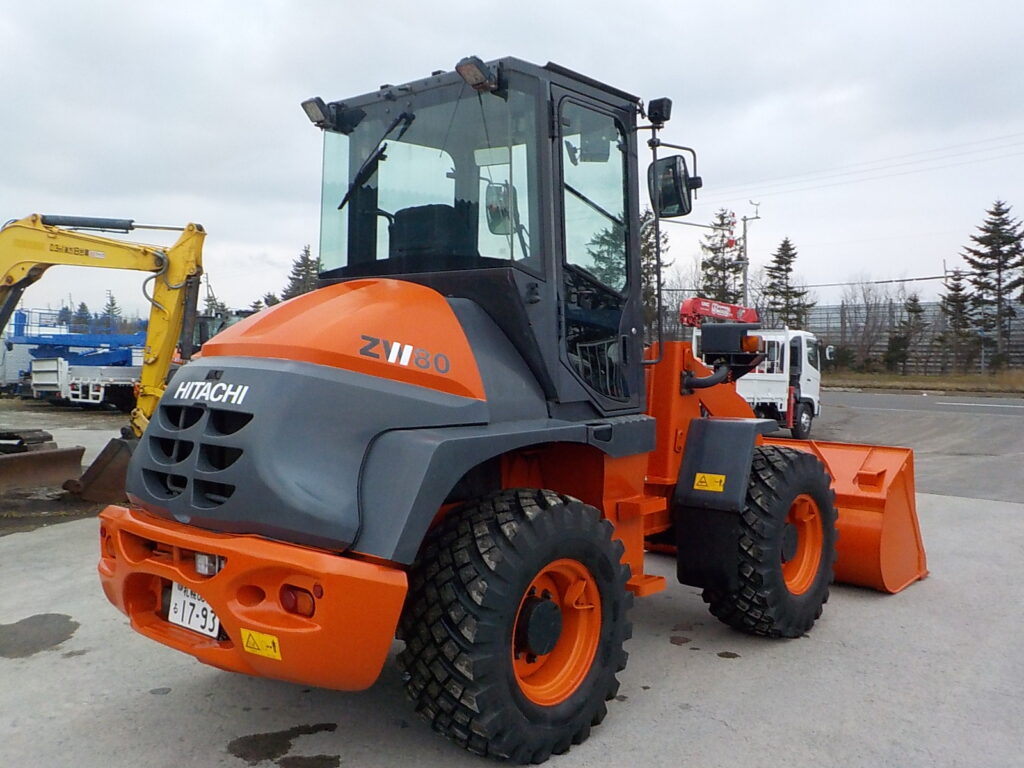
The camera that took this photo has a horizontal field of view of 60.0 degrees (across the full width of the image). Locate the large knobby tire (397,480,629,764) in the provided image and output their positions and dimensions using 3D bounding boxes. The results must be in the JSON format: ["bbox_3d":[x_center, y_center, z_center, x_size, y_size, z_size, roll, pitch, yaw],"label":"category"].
[{"bbox_3d":[0.049,0.947,3.521,0.400,1.060,1.060,1,2,40],"label":"large knobby tire"}]

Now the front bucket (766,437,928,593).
[{"bbox_3d":[2.025,0.926,6.891,2.040,0.970,0.960,1,2,43],"label":"front bucket"}]

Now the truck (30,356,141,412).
[{"bbox_3d":[-12.507,-0.177,28.272,2.050,1.950,5.000,1,2,40],"label":"truck"}]

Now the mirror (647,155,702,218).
[{"bbox_3d":[0.831,-1.022,4.581,0.130,0.310,0.200,-1,1,-32],"label":"mirror"}]

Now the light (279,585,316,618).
[{"bbox_3d":[-0.642,0.658,2.705,0.122,0.088,0.050,1,2,29],"label":"light"}]

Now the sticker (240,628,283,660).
[{"bbox_3d":[-0.784,0.815,2.775,0.158,0.080,0.003,1,14,30],"label":"sticker"}]

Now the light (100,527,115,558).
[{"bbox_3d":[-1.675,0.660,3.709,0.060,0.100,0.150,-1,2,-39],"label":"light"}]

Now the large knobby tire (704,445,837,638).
[{"bbox_3d":[1.440,0.866,4.915,0.385,1.040,1.040,1,2,43],"label":"large knobby tire"}]

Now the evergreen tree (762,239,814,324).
[{"bbox_3d":[18.581,-4.805,60.115,3.700,10.340,3.700,0,1,0],"label":"evergreen tree"}]

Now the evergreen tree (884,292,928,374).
[{"bbox_3d":[25.337,-3.243,57.000,2.800,5.300,2.800,0,2,24],"label":"evergreen tree"}]

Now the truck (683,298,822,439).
[{"bbox_3d":[3.881,-0.294,17.870,2.200,2.950,7.400,1,2,37],"label":"truck"}]

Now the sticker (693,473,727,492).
[{"bbox_3d":[1.073,0.535,4.810,0.180,0.090,0.004,2,-15,43],"label":"sticker"}]

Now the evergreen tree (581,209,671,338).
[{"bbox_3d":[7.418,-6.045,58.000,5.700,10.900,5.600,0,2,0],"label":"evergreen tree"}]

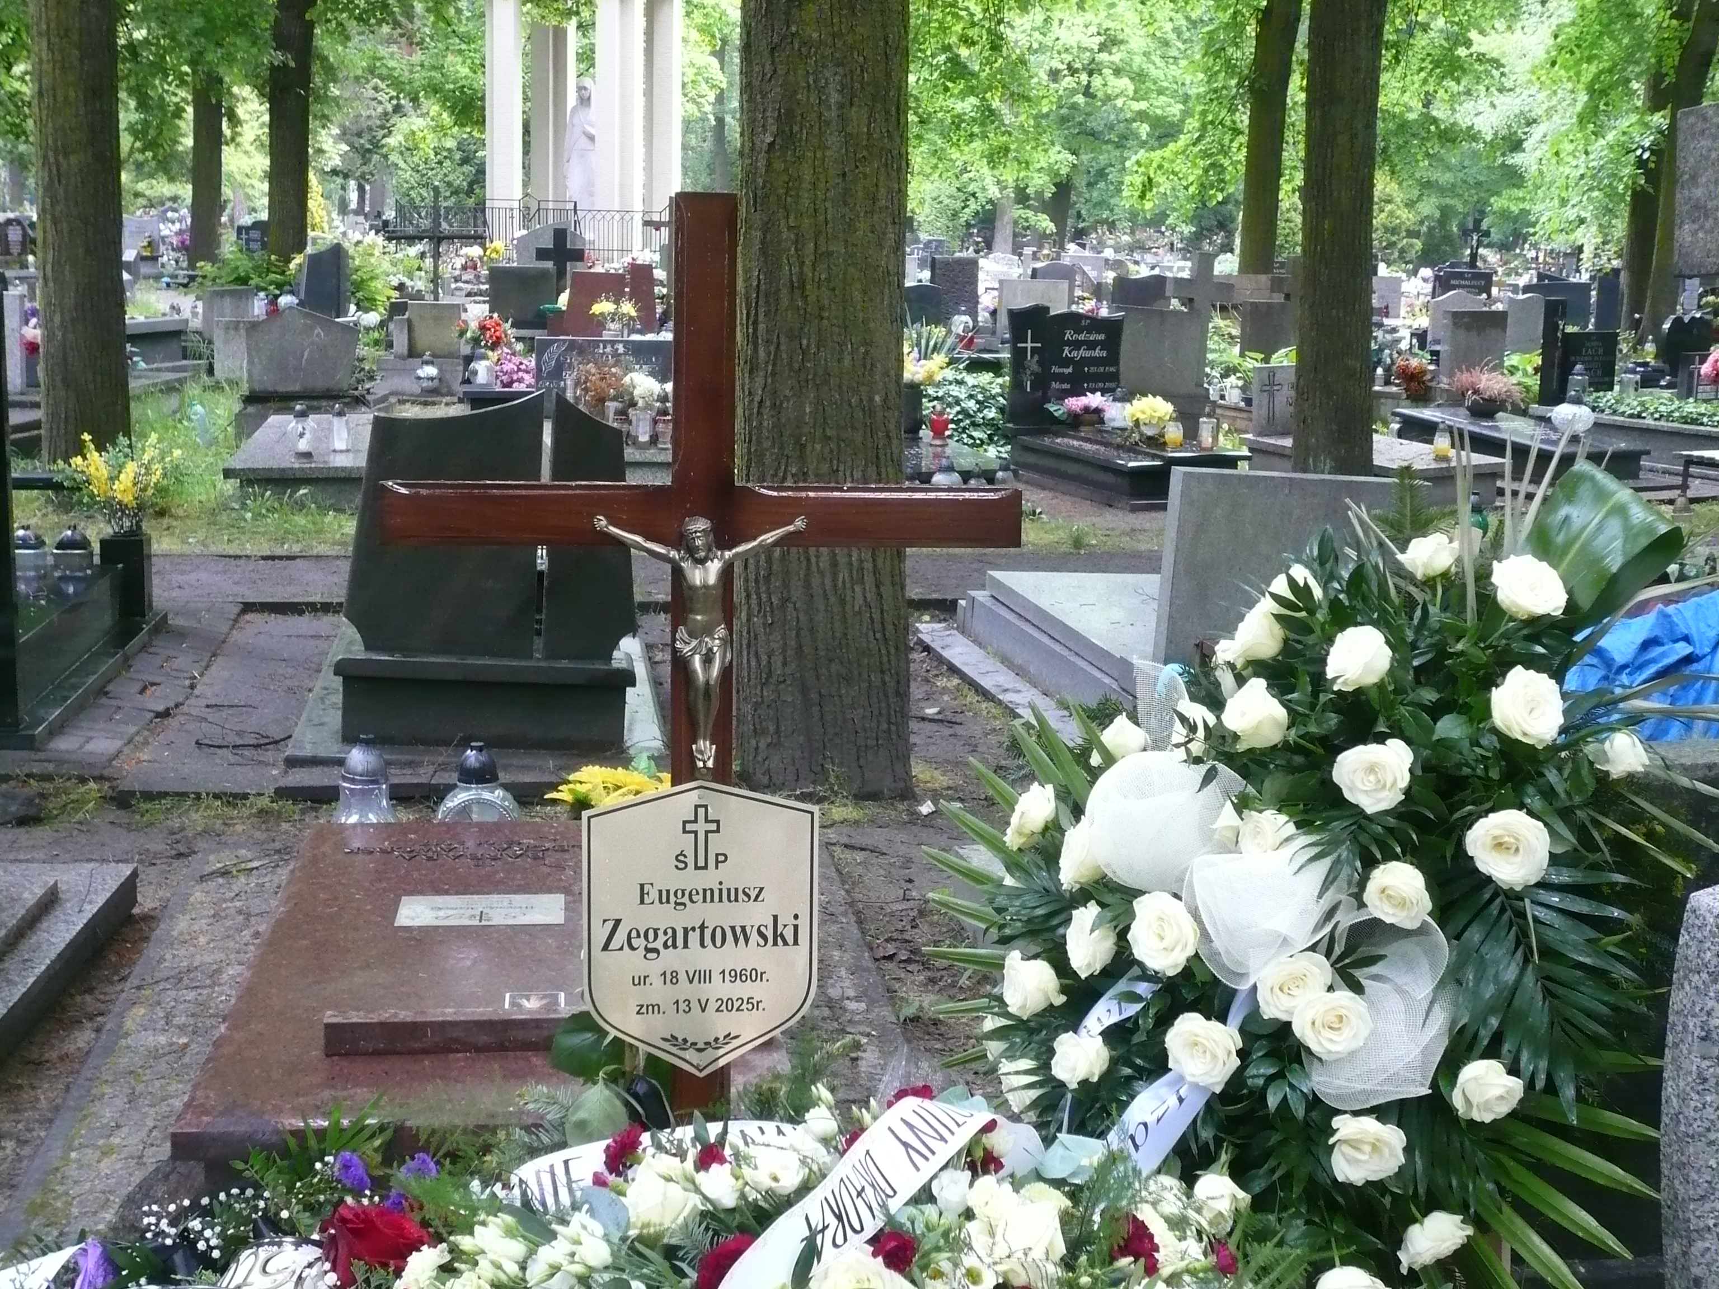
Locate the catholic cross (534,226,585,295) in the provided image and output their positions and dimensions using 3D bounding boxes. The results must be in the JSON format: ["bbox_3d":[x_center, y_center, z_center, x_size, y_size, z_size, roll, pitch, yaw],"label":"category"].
[{"bbox_3d":[-3.566,-4.438,27.200,0.610,1.120,0.130,0,11,-6],"label":"catholic cross"}]

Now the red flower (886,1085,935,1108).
[{"bbox_3d":[0.054,0.483,2.420,0.053,0.040,0.048,1,10,0],"label":"red flower"}]

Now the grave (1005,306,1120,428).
[{"bbox_3d":[1.260,-1.724,14.100,0.720,0.750,0.100,-2,11,-16],"label":"grave"}]

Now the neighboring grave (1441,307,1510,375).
[{"bbox_3d":[4.803,-2.318,17.800,0.460,0.590,0.190,-1,11,-9],"label":"neighboring grave"}]

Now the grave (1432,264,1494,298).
[{"bbox_3d":[8.985,-5.327,34.000,0.880,0.720,0.140,-1,11,-14],"label":"grave"}]

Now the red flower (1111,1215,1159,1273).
[{"bbox_3d":[0.265,0.577,2.200,0.046,0.048,0.044,1,10,0],"label":"red flower"}]

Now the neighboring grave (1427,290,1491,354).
[{"bbox_3d":[5.736,-3.076,21.800,0.570,0.610,0.160,-1,11,-9],"label":"neighboring grave"}]

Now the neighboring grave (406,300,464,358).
[{"bbox_3d":[-3.580,-2.661,19.300,0.480,0.490,0.160,-1,11,-9],"label":"neighboring grave"}]

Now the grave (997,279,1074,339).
[{"bbox_3d":[1.634,-3.099,21.300,0.620,0.620,0.180,-1,11,-9],"label":"grave"}]

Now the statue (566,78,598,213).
[{"bbox_3d":[-5.208,-9.341,43.000,0.700,2.650,0.600,0,11,-6],"label":"statue"}]

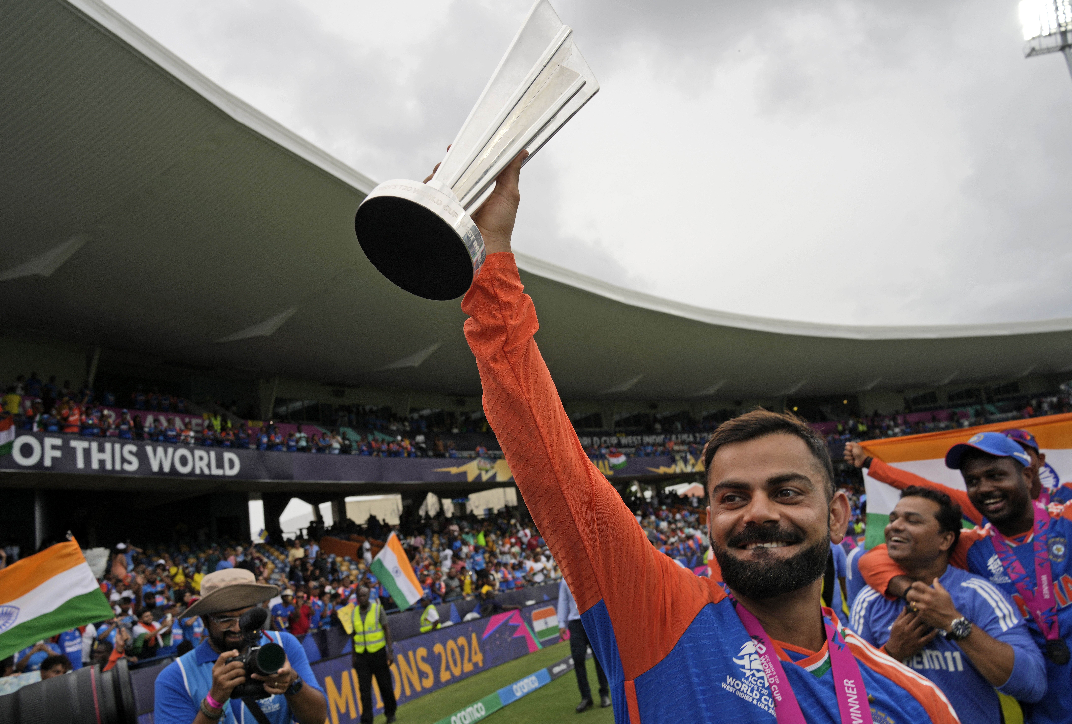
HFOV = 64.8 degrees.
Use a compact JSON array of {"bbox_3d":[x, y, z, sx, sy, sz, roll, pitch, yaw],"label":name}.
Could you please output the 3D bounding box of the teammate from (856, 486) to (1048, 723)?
[{"bbox_3d":[1.190,1.180,2.265,0.410,1.690,0.570,5,-19,-39],"label":"teammate"}]

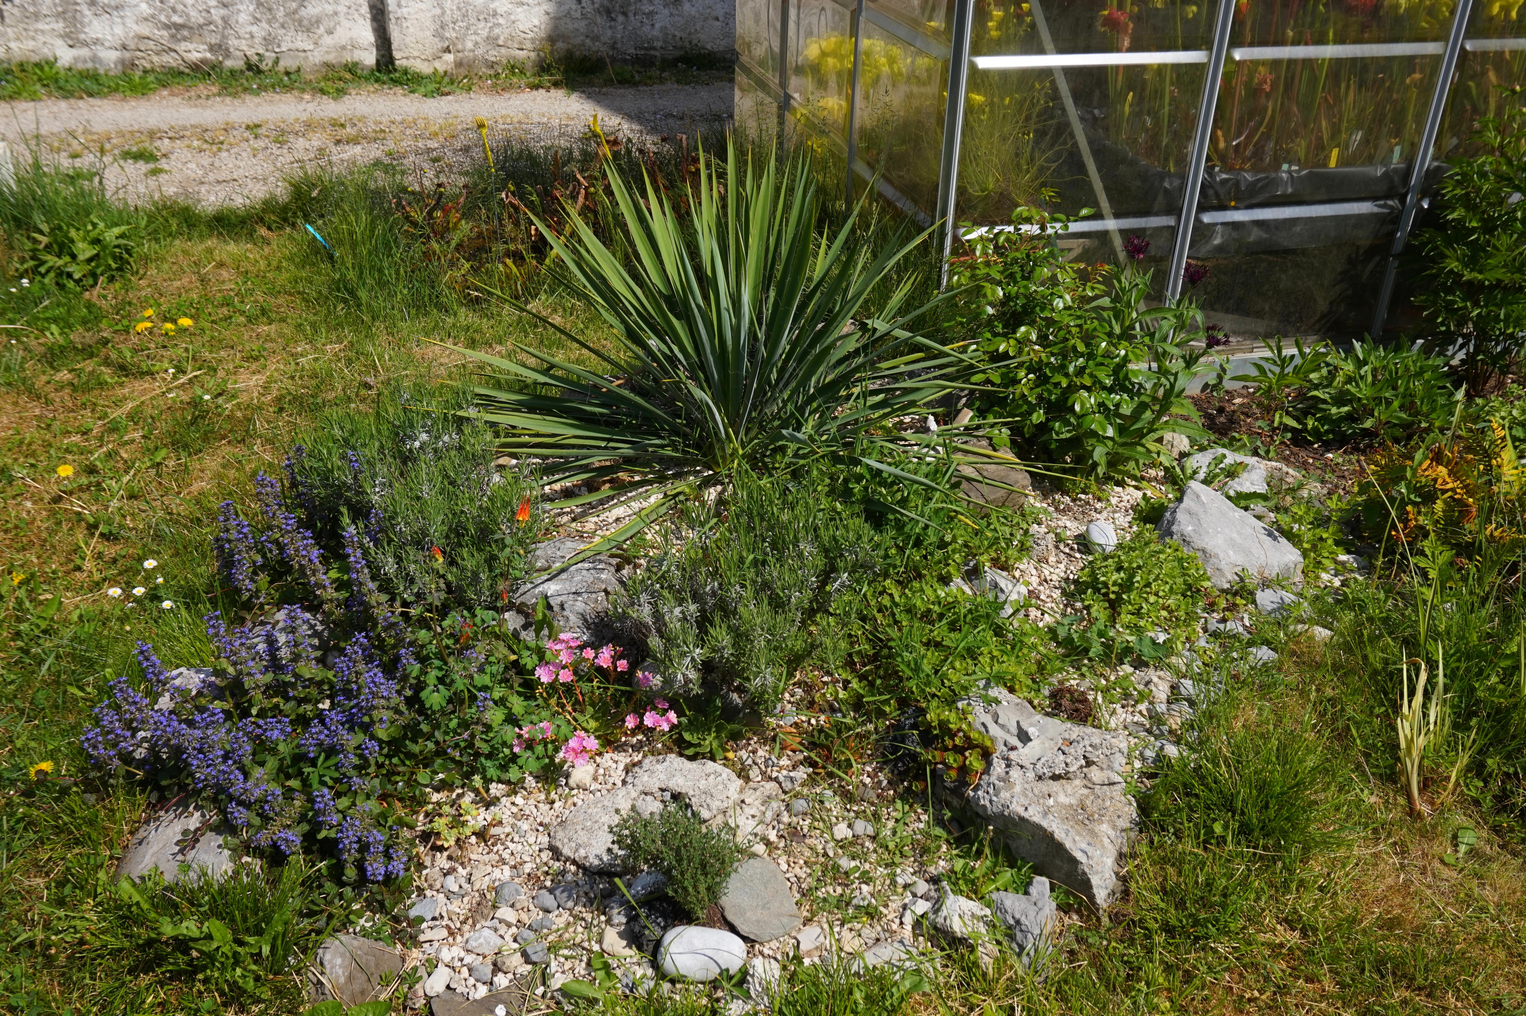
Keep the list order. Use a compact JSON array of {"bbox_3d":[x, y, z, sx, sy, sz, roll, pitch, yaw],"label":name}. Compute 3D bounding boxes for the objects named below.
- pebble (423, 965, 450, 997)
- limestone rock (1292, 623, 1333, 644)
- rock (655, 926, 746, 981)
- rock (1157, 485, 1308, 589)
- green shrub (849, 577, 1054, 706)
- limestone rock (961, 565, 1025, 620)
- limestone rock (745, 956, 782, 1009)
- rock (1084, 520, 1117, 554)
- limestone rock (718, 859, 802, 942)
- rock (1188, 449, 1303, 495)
[{"bbox_3d":[-0.418,0.605,1.681,0.031,0.027,0.043,16,34,23],"label":"pebble"},{"bbox_3d":[0.982,0.224,2.345,0.076,0.036,0.050,12,32,17],"label":"limestone rock"},{"bbox_3d":[-0.085,0.618,1.823,0.127,0.060,0.082,-1,30,-4],"label":"rock"},{"bbox_3d":[0.873,0.053,2.455,0.275,0.190,0.190,-9,30,-17],"label":"rock"},{"bbox_3d":[0.305,0.216,2.125,0.320,0.140,0.250,2,31,0],"label":"green shrub"},{"bbox_3d":[0.394,0.141,2.238,0.110,0.085,0.085,-9,30,-17],"label":"limestone rock"},{"bbox_3d":[0.002,0.583,1.612,0.047,0.050,0.052,1,29,0],"label":"limestone rock"},{"bbox_3d":[0.616,0.052,2.393,0.059,0.045,0.064,-15,34,-25],"label":"rock"},{"bbox_3d":[-0.005,0.571,1.922,0.122,0.045,0.140,1,30,0],"label":"limestone rock"},{"bbox_3d":[1.044,-0.080,2.862,0.250,0.085,0.170,-9,30,-17],"label":"rock"}]

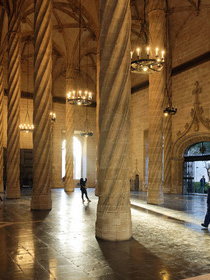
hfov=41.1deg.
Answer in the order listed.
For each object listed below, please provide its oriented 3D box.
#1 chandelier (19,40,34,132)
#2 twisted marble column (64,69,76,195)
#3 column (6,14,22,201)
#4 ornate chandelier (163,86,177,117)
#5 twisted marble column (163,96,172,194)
[{"bbox_3d":[-8.689,-5.954,31.310,1.750,10.340,1.750,0,0,0],"label":"chandelier"},{"bbox_3d":[-3.763,-1.144,29.936,1.080,13.430,1.080,0,0,0],"label":"twisted marble column"},{"bbox_3d":[-6.594,-2.272,20.200,1.030,12.986,1.030,2,-4,-29],"label":"column"},{"bbox_3d":[4.911,-2.986,22.000,1.650,2.279,1.650,2,-4,-29],"label":"ornate chandelier"},{"bbox_3d":[5.960,-0.238,26.700,0.950,10.871,0.950,2,-4,-29],"label":"twisted marble column"}]

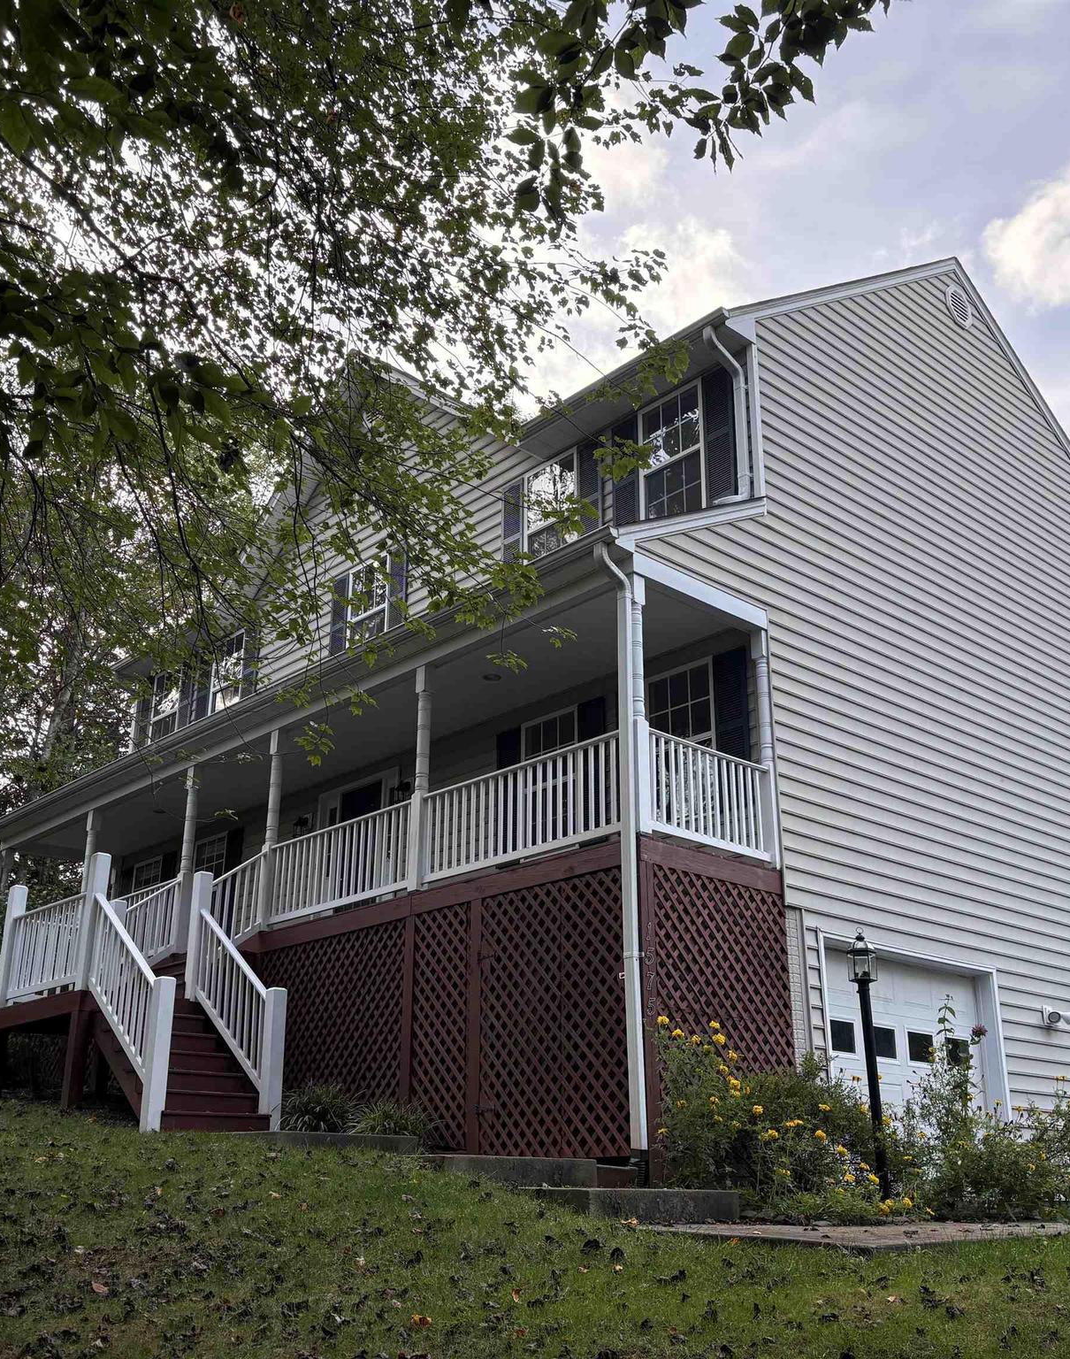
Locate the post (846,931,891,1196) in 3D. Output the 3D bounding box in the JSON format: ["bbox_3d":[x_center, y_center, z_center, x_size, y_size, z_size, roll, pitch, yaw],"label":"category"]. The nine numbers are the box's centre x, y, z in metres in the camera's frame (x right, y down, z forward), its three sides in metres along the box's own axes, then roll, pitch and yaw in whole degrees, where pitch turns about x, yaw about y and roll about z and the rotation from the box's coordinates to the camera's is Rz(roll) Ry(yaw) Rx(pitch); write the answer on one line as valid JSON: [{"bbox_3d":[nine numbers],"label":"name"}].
[{"bbox_3d":[2.526,2.851,10.168,0.230,2.030,0.230,18,-28,-39],"label":"post"}]

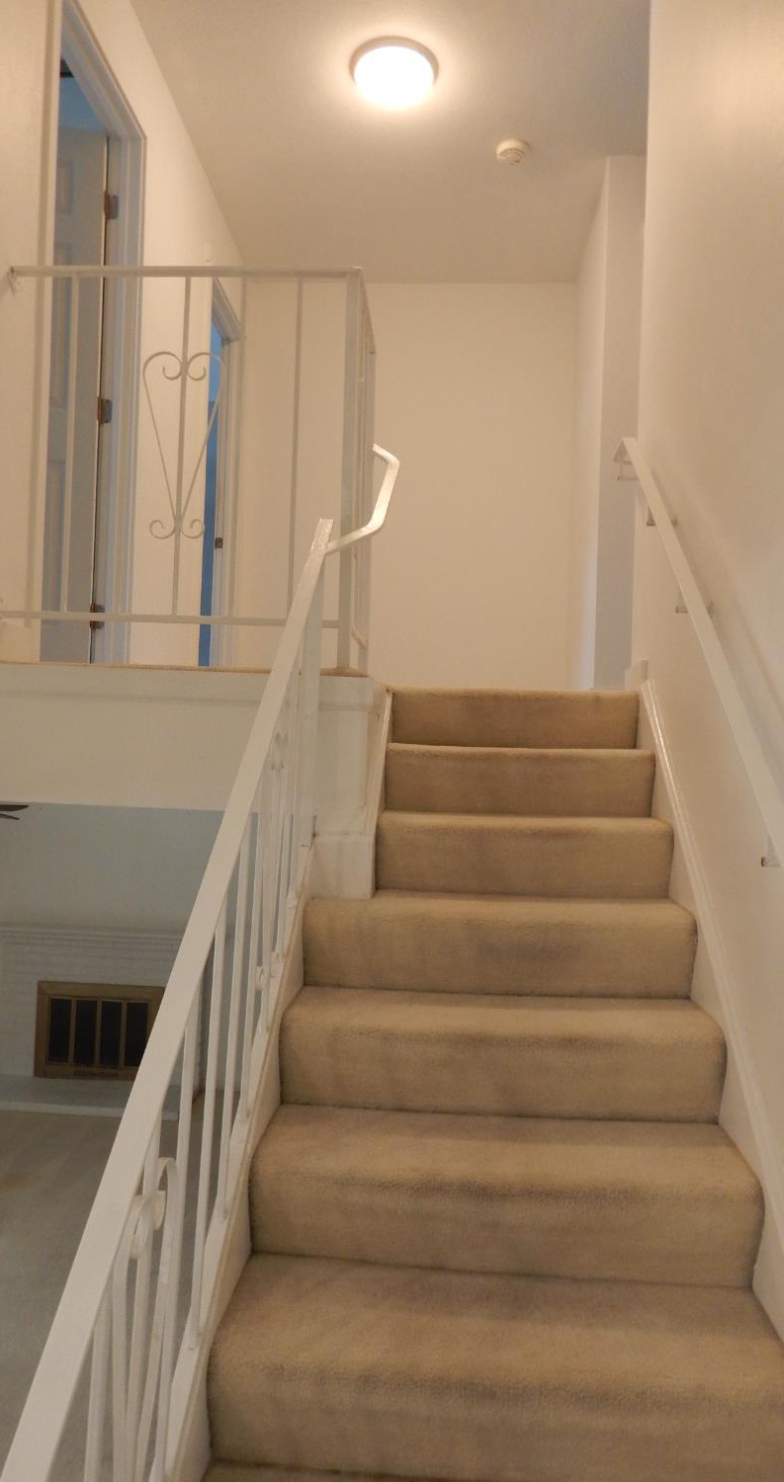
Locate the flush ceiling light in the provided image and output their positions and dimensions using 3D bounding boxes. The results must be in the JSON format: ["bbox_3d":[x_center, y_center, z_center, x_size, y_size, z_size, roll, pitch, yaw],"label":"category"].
[{"bbox_3d":[0.007,-2.535,3.622,0.338,0.094,0.338,2,-1,4],"label":"flush ceiling light"}]

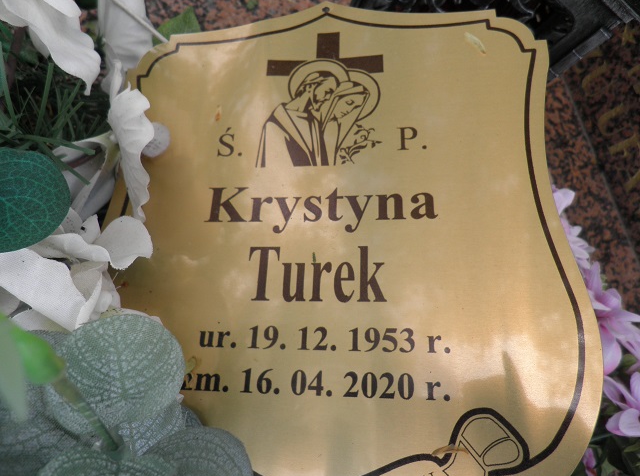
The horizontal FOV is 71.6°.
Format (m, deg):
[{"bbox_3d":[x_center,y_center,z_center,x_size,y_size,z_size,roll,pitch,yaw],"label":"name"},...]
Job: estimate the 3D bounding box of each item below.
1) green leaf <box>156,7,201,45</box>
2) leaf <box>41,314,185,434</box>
[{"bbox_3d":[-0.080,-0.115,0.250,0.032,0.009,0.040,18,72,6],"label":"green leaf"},{"bbox_3d":[-0.071,0.047,0.153,0.047,0.012,0.041,0,71,-2],"label":"leaf"}]

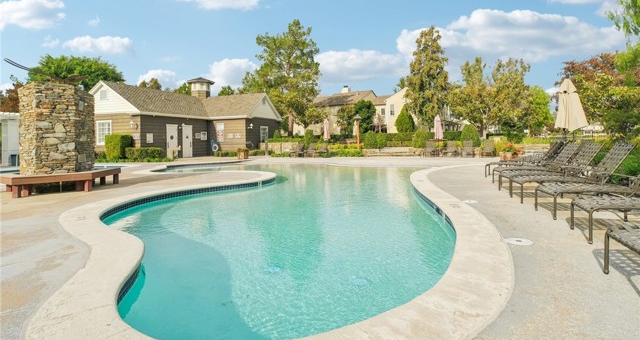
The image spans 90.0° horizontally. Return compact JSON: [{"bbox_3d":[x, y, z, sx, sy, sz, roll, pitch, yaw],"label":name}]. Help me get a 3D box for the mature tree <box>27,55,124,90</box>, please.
[{"bbox_3d":[-23.701,-6.446,31.000,8.000,8.800,8.000,-4,6,-37],"label":"mature tree"}]

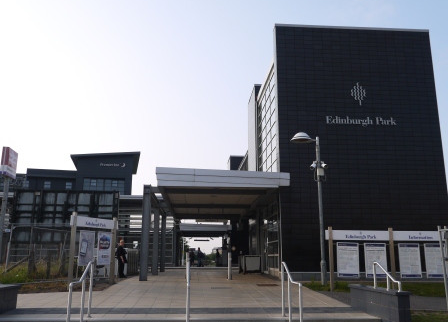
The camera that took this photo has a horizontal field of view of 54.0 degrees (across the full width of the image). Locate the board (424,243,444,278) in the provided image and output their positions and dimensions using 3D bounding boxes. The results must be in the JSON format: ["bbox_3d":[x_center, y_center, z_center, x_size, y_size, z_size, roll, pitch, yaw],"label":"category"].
[{"bbox_3d":[7.100,3.340,14.680,0.730,1.120,0.060,1,-13,-4],"label":"board"}]

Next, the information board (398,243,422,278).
[{"bbox_3d":[6.193,3.324,14.610,0.730,1.120,0.060,1,-13,-4],"label":"information board"}]

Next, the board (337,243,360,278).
[{"bbox_3d":[4.096,3.268,14.452,0.730,1.120,0.060,1,-13,-4],"label":"board"}]

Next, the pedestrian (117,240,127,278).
[{"bbox_3d":[-4.652,4.477,20.087,0.400,1.690,0.500,-3,-13,15],"label":"pedestrian"}]

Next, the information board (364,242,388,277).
[{"bbox_3d":[5.037,3.294,14.523,0.730,1.120,0.060,1,-13,-4],"label":"information board"}]

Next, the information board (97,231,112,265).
[{"bbox_3d":[-4.107,3.033,15.200,0.060,1.120,0.730,-6,-14,24],"label":"information board"}]

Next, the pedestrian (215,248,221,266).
[{"bbox_3d":[-0.565,9.501,43.188,0.400,1.700,0.500,-3,-13,15],"label":"pedestrian"}]

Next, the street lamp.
[{"bbox_3d":[3.315,1.747,16.899,1.320,5.850,0.720,1,-13,-4],"label":"street lamp"}]

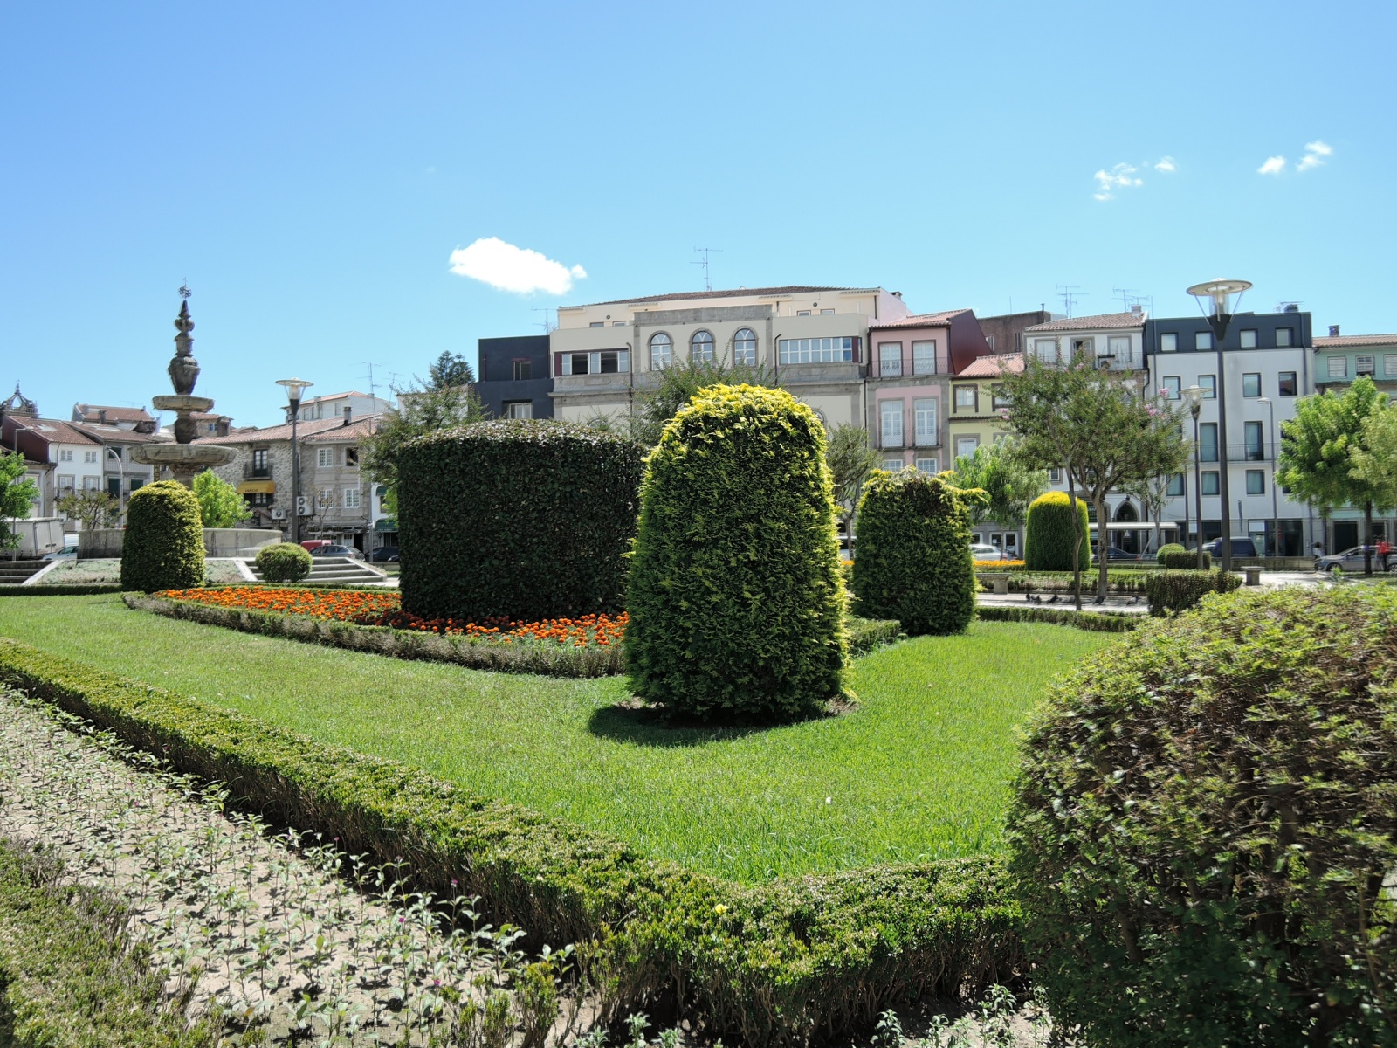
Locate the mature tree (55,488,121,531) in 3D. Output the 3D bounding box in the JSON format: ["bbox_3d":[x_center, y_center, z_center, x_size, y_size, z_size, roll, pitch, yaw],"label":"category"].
[{"bbox_3d":[-29.683,0.026,47.000,3.200,3.600,3.100,0,-1,-32],"label":"mature tree"}]

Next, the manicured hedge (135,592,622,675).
[{"bbox_3d":[-6.349,1.329,14.790,15.210,0.450,1.260,-2,-2,42],"label":"manicured hedge"}]

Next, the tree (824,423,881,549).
[{"bbox_3d":[5.384,-1.108,34.500,2.450,5.000,2.400,-1,-1,9],"label":"tree"}]

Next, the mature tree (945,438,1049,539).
[{"bbox_3d":[14.237,-0.961,45.979,4.700,6.320,4.700,-1,-2,0],"label":"mature tree"}]

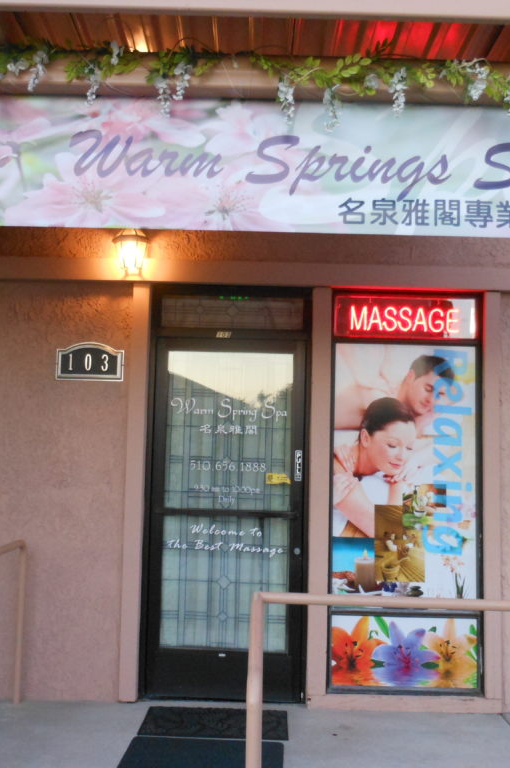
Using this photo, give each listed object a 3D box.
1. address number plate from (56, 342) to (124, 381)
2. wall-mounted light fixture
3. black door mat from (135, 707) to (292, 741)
[{"bbox_3d":[-0.983,-0.134,4.948,0.400,0.230,0.025,2,-5,0],"label":"address number plate"},{"bbox_3d":[-0.727,-0.807,4.897,0.225,0.370,0.260,2,-5,0],"label":"wall-mounted light fixture"},{"bbox_3d":[-0.209,1.827,4.477,0.775,0.012,0.470,2,-5,0],"label":"black door mat"}]

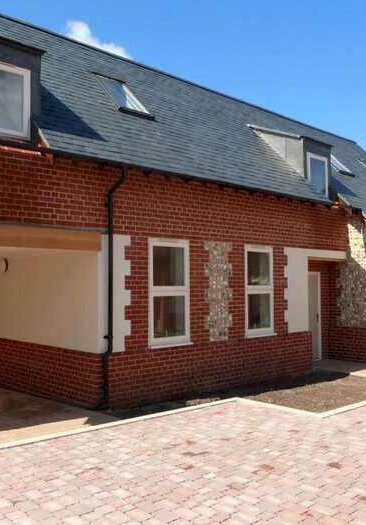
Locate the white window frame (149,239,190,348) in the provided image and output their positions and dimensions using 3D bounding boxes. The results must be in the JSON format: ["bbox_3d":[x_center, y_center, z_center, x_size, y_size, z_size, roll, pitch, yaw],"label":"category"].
[{"bbox_3d":[-0.207,0.482,8.096,0.880,1.710,0.120,2,-4,-42],"label":"white window frame"}]

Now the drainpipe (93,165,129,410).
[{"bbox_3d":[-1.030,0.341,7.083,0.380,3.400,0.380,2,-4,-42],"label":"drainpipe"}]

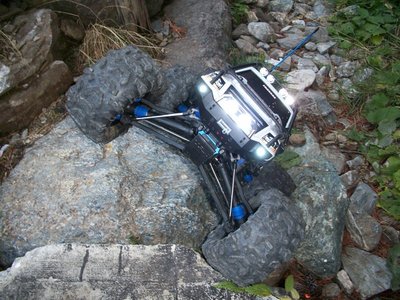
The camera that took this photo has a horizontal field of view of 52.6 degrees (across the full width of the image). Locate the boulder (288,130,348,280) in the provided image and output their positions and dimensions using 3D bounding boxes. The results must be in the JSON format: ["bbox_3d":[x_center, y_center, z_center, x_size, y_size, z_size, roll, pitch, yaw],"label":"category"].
[{"bbox_3d":[0.268,0.143,1.070,0.190,0.190,0.360,0,40,0],"label":"boulder"}]

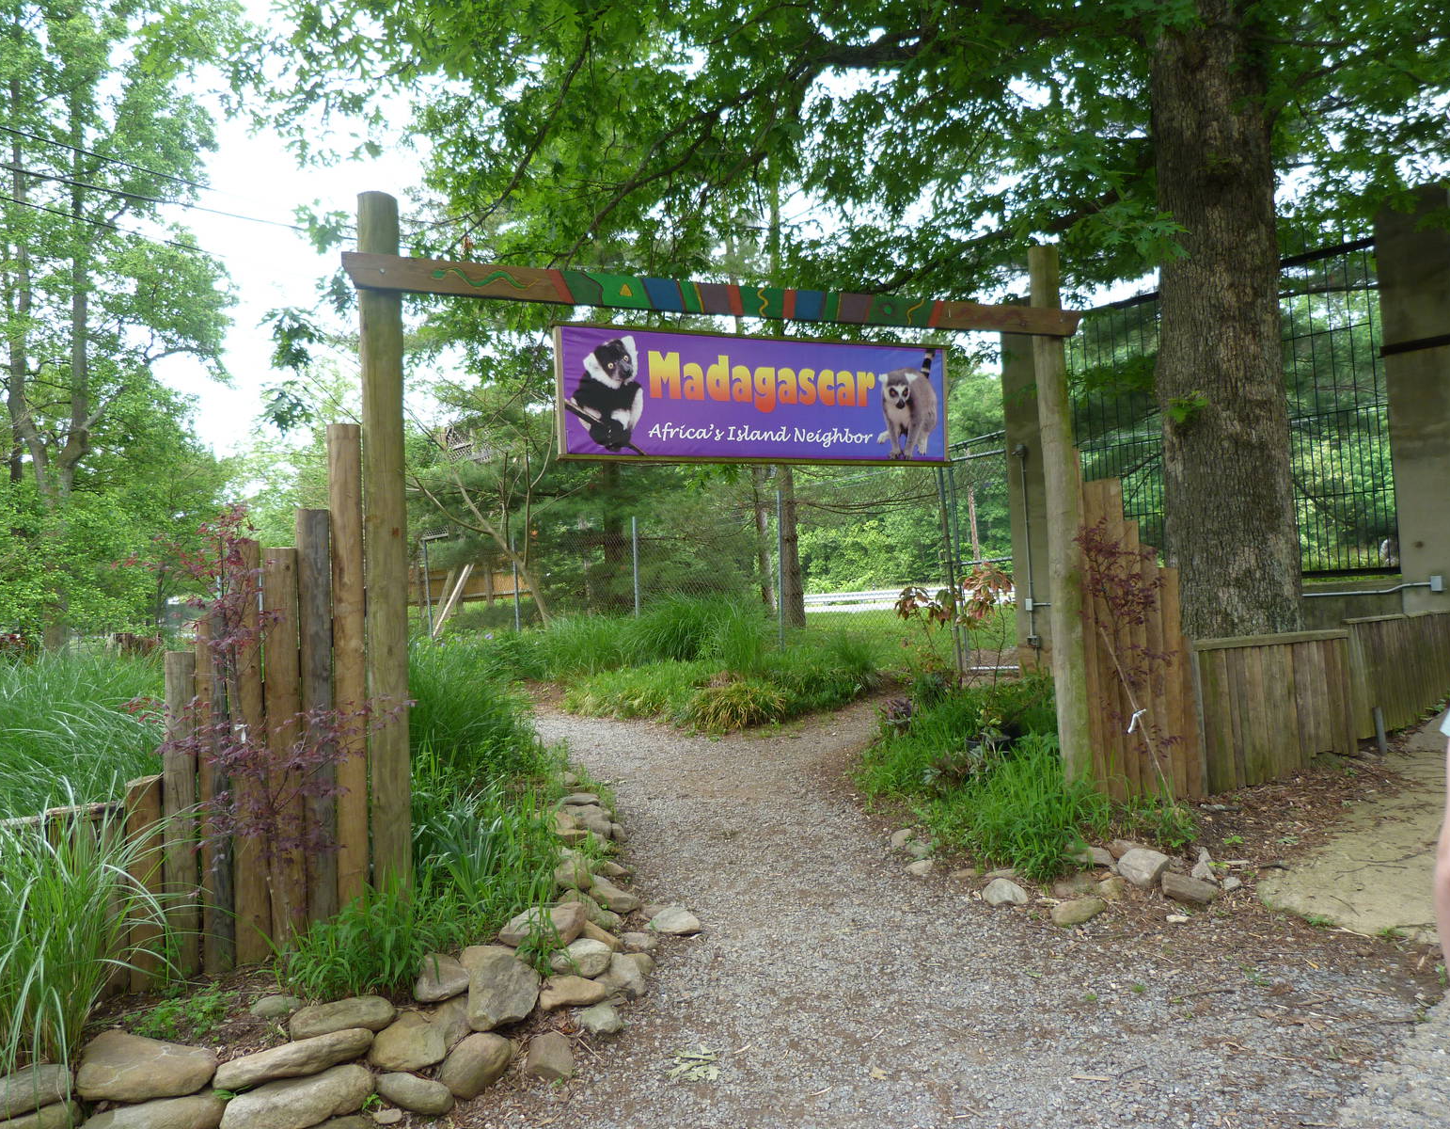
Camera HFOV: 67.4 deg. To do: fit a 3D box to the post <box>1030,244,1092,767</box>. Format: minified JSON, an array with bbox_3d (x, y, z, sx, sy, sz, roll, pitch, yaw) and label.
[{"bbox_3d":[2.195,-0.343,7.118,0.205,3.559,0.205,-1,-3,-20],"label":"post"}]

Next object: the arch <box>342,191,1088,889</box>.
[{"bbox_3d":[0.221,-0.198,6.384,4.608,3.781,0.290,-1,-3,-20],"label":"arch"}]

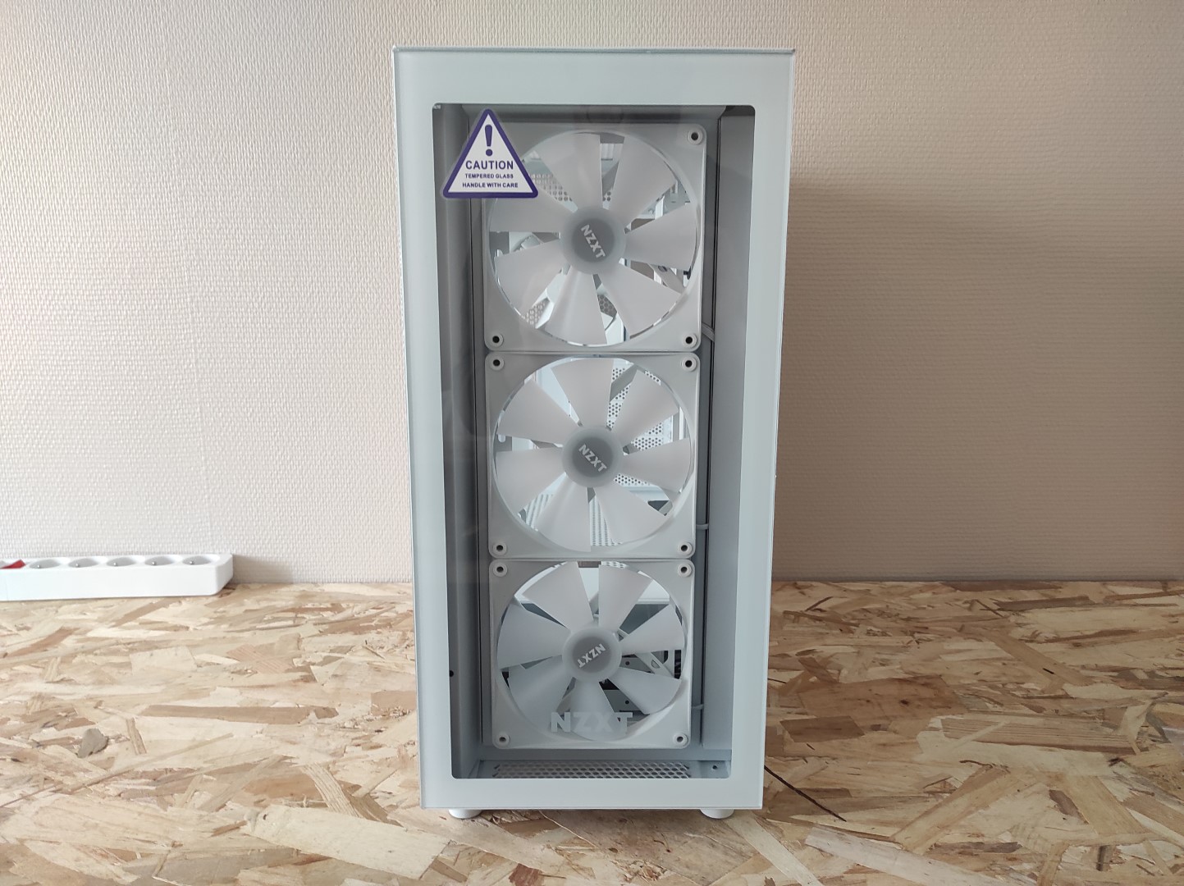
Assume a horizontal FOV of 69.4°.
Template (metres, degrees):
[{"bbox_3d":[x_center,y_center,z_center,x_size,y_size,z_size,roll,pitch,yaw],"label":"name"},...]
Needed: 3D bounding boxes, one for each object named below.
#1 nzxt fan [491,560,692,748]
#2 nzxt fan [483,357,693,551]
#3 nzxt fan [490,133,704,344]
[{"bbox_3d":[0.000,0.145,0.602,0.140,0.140,0.026,0,11,0],"label":"nzxt fan"},{"bbox_3d":[0.000,0.007,0.577,0.140,0.140,0.026,0,11,0],"label":"nzxt fan"},{"bbox_3d":[0.001,-0.130,0.551,0.140,0.140,0.026,0,11,0],"label":"nzxt fan"}]

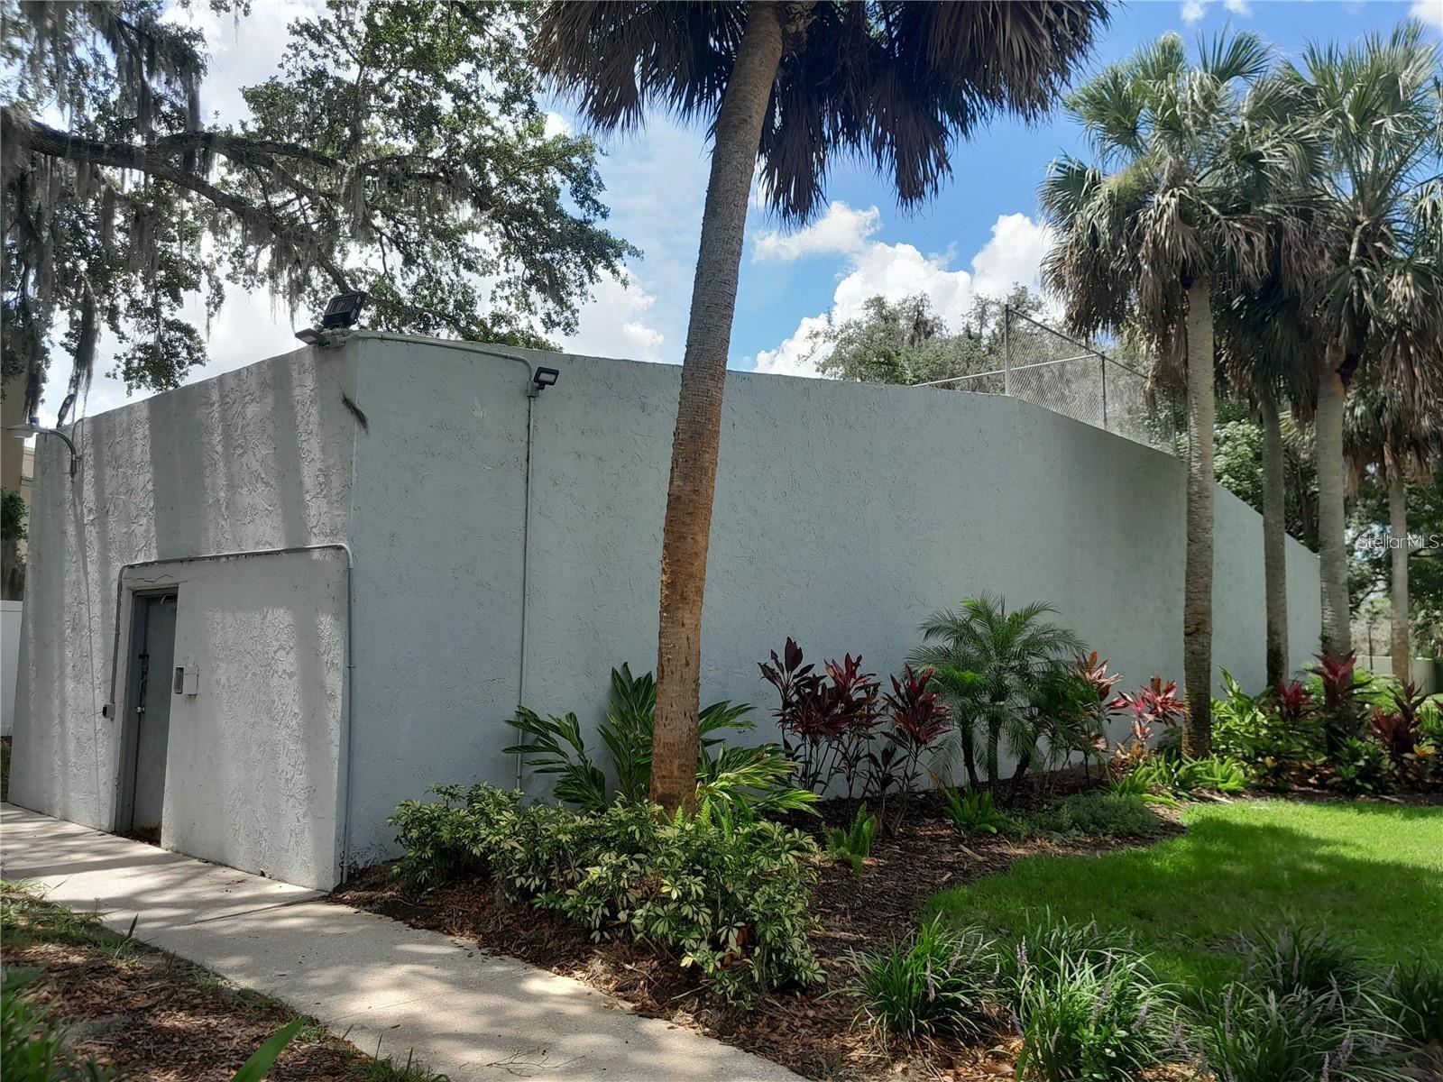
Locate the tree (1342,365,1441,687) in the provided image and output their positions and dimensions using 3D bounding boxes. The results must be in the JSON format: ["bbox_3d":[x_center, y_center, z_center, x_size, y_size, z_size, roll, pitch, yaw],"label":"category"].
[{"bbox_3d":[16.735,-0.136,27.964,2.738,9.315,2.738,0,-6,0],"label":"tree"}]

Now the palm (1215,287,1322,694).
[{"bbox_3d":[11.359,-0.857,23.312,2.550,9.760,2.550,0,-6,0],"label":"palm"}]

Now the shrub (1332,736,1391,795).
[{"bbox_3d":[7.996,2.766,14.068,0.733,0.670,0.733,0,-6,0],"label":"shrub"}]

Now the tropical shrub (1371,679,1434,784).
[{"bbox_3d":[9.178,2.553,15.159,0.881,1.325,0.881,0,-6,0],"label":"tropical shrub"}]

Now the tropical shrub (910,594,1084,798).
[{"bbox_3d":[3.411,1.858,13.927,2.064,2.395,1.858,0,-6,0],"label":"tropical shrub"}]

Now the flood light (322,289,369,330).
[{"bbox_3d":[-2.823,-1.731,8.452,0.280,0.240,0.120,-3,-32,31],"label":"flood light"}]

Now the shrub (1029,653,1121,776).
[{"bbox_3d":[4.735,2.344,15.080,1.208,1.675,1.087,0,-6,0],"label":"shrub"}]

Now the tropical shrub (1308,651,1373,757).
[{"bbox_3d":[8.880,2.446,16.163,0.890,1.735,0.935,0,-6,0],"label":"tropical shrub"}]

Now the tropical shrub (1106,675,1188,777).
[{"bbox_3d":[5.750,2.516,15.247,1.115,1.375,1.059,0,-6,0],"label":"tropical shrub"}]

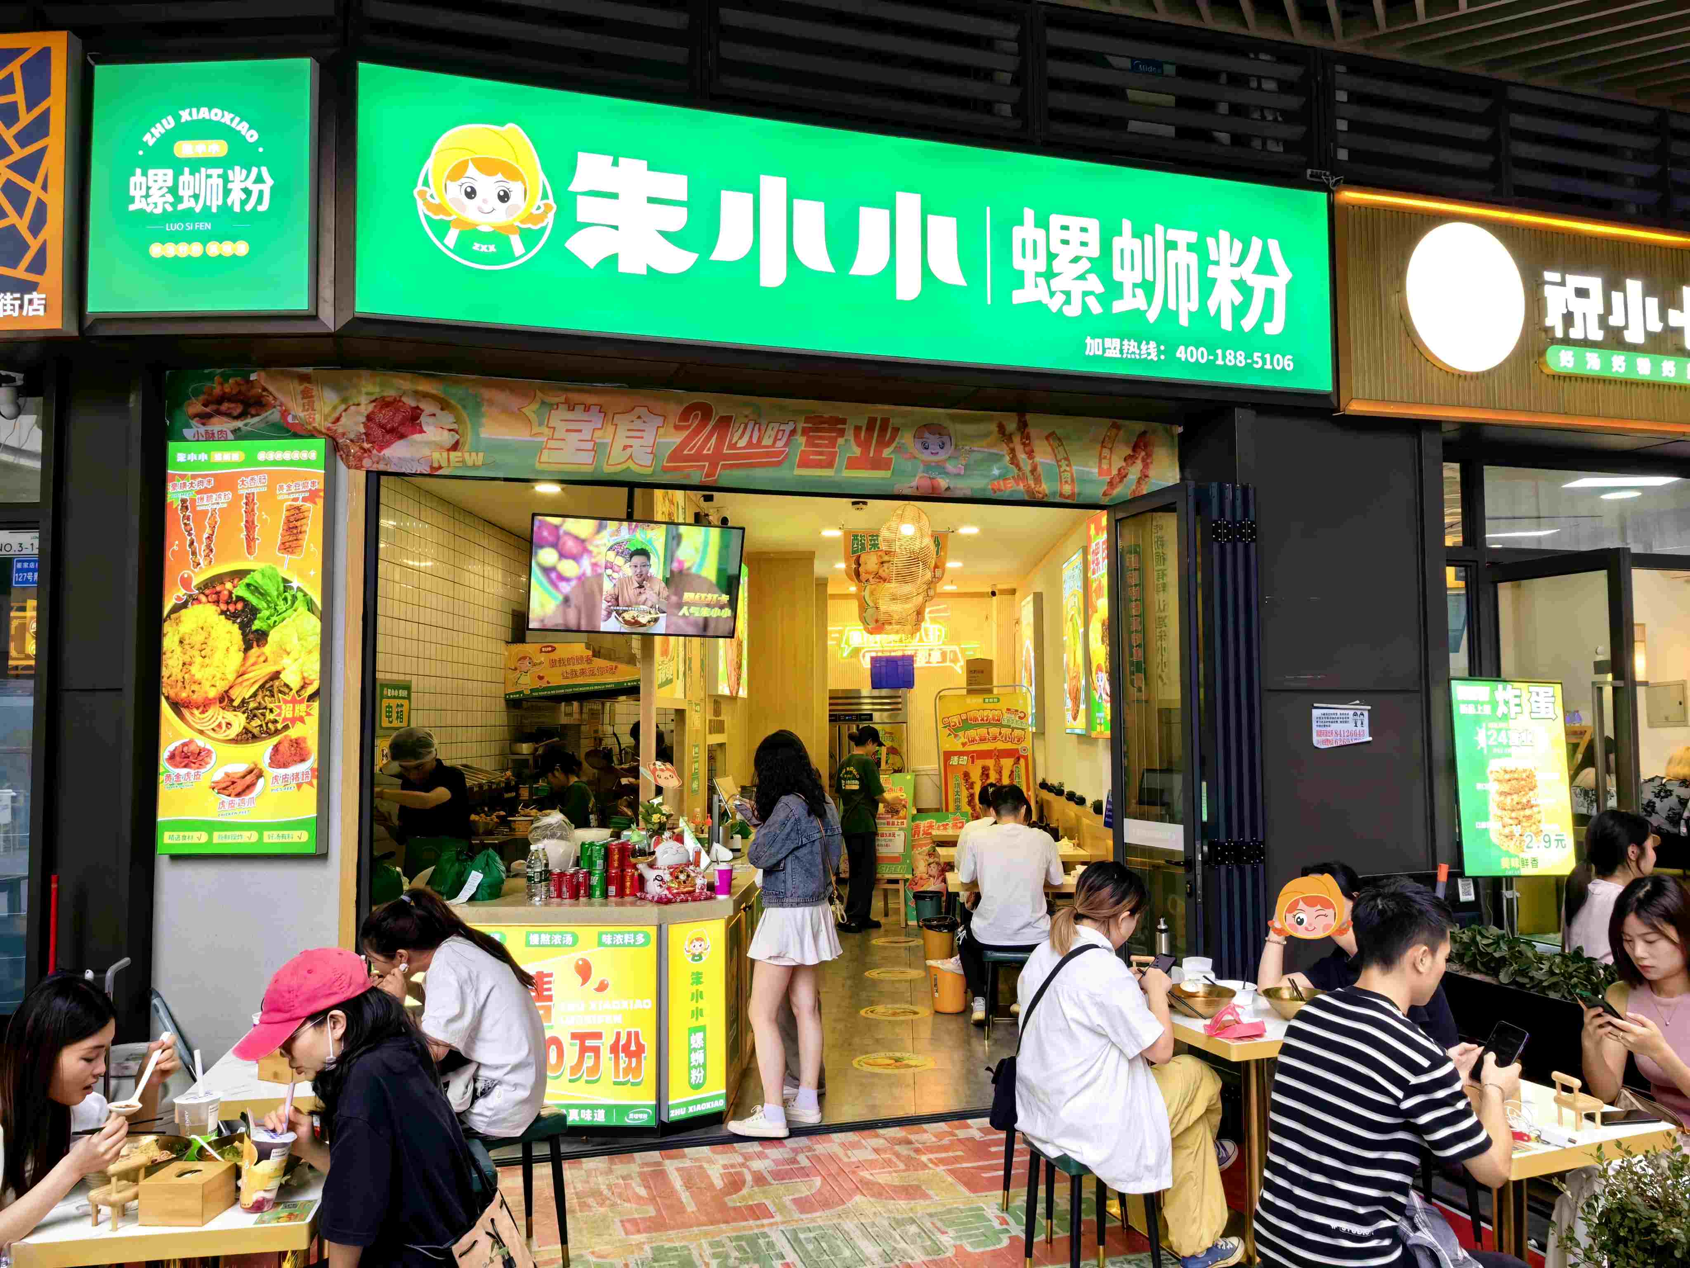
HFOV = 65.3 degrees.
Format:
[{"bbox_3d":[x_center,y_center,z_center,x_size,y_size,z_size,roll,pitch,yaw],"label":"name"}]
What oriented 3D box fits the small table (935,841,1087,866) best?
[{"bbox_3d":[1.202,1.938,9.520,1.060,0.740,0.650,-1,-4,3],"label":"small table"}]

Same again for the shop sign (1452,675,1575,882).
[{"bbox_3d":[2.900,0.621,5.717,0.591,0.842,0.050,1,-4,-17],"label":"shop sign"}]

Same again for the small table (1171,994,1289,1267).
[{"bbox_3d":[1.199,1.574,4.290,0.520,0.740,1.000,1,-4,-17],"label":"small table"}]

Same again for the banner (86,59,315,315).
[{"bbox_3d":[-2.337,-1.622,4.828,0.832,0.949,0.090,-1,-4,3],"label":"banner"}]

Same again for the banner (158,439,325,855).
[{"bbox_3d":[-2.269,0.045,5.009,0.607,1.558,0.090,-1,-4,3],"label":"banner"}]

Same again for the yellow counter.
[{"bbox_3d":[-1.179,1.621,6.029,1.436,0.920,1.350,-1,-4,3],"label":"yellow counter"}]

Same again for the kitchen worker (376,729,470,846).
[{"bbox_3d":[-1.961,1.255,6.147,0.520,1.640,0.500,-3,-5,40],"label":"kitchen worker"}]

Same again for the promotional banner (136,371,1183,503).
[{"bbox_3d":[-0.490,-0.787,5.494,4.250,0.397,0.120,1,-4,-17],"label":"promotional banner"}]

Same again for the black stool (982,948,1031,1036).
[{"bbox_3d":[0.888,1.887,6.988,0.320,0.450,0.320,-1,-4,5],"label":"black stool"}]

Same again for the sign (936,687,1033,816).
[{"bbox_3d":[1.205,1.389,10.710,0.800,1.910,0.250,-4,-5,3],"label":"sign"}]

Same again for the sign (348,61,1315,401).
[{"bbox_3d":[0.202,-1.544,5.309,4.068,0.914,0.120,1,-4,-17],"label":"sign"}]

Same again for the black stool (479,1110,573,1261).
[{"bbox_3d":[-1.047,1.711,4.072,0.320,0.450,0.320,3,-5,-38],"label":"black stool"}]

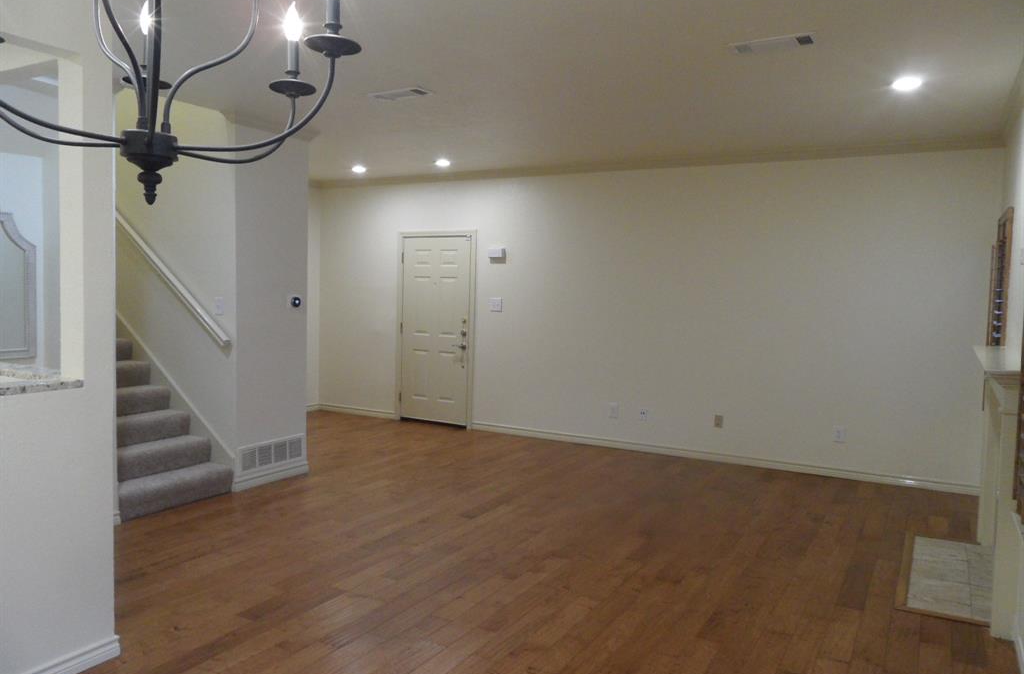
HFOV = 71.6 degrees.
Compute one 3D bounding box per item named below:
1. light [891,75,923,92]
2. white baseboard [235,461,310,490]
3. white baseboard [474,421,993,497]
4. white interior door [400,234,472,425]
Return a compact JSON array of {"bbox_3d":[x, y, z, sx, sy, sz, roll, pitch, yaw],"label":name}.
[{"bbox_3d":[2.272,-1.455,4.084,0.180,0.030,0.180,3,4,28],"label":"light"},{"bbox_3d":[-1.810,1.042,5.329,0.020,0.100,0.690,3,4,30],"label":"white baseboard"},{"bbox_3d":[1.630,1.076,6.618,4.648,0.090,0.016,3,4,28],"label":"white baseboard"},{"bbox_3d":[-0.843,-0.074,7.904,0.910,2.050,0.045,3,4,28],"label":"white interior door"}]

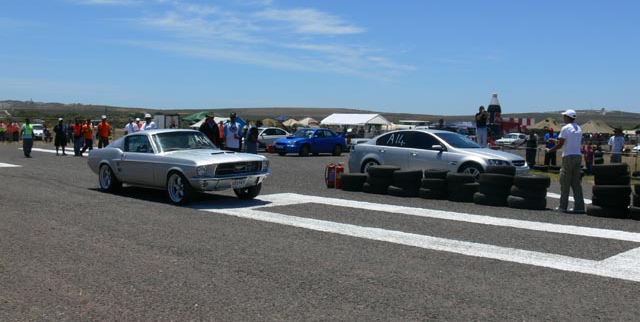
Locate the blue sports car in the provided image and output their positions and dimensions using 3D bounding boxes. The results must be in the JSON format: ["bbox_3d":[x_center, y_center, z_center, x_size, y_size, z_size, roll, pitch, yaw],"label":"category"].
[{"bbox_3d":[-0.474,-1.000,34.021,1.740,1.440,4.420,4,4,43],"label":"blue sports car"}]

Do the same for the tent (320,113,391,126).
[{"bbox_3d":[4.959,-4.725,90.087,8.400,3.600,5.200,4,4,43],"label":"tent"}]

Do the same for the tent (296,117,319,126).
[{"bbox_3d":[-1.808,-4.837,96.073,3.000,3.000,3.000,2,3,15],"label":"tent"}]

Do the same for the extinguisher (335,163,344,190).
[{"bbox_3d":[0.482,0.351,15.226,0.200,0.613,0.190,1,3,2],"label":"extinguisher"}]

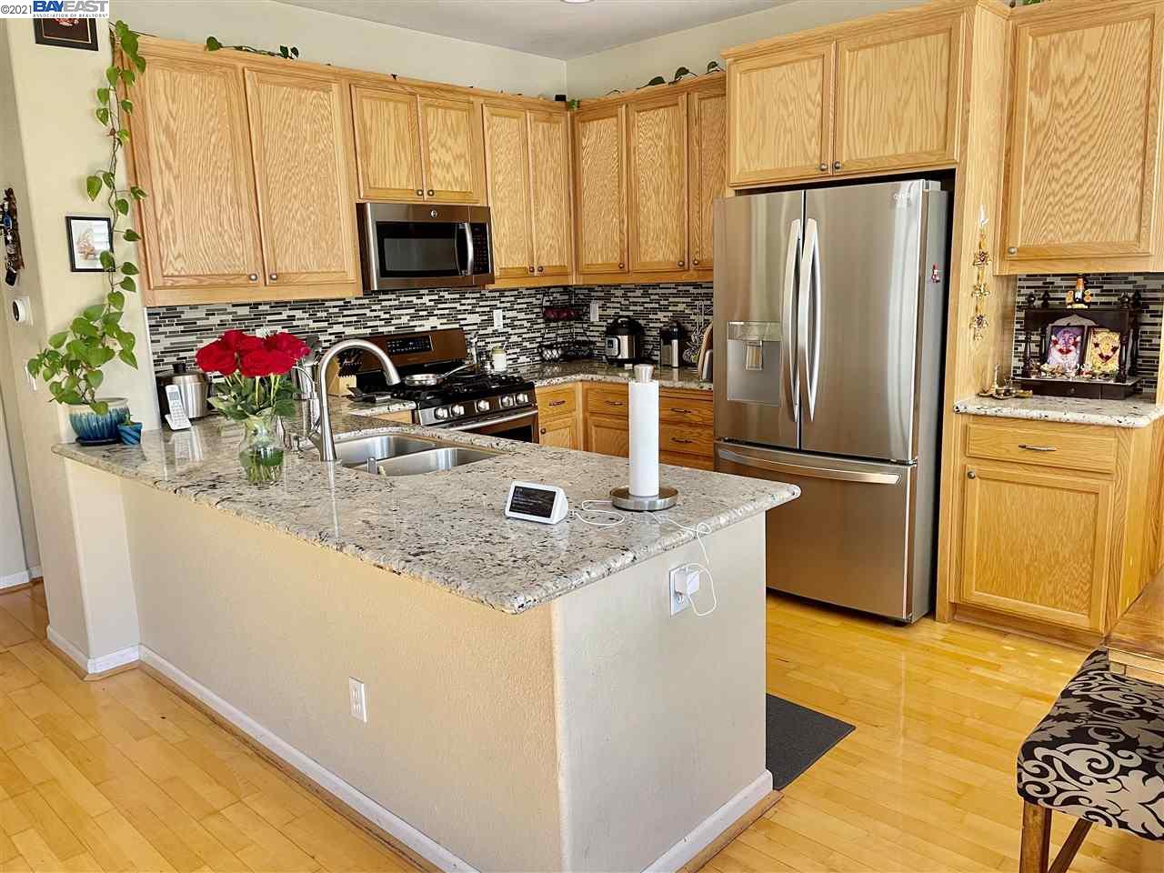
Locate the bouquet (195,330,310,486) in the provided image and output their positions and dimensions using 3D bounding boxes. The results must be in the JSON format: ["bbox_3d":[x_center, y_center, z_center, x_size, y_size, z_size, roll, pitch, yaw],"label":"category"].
[{"bbox_3d":[-0.966,-0.090,2.590,0.310,0.421,0.280,-6,12,-20],"label":"bouquet"}]

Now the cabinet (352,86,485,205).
[{"bbox_3d":[-0.883,-1.416,4.312,0.338,0.560,0.760,8,15,42],"label":"cabinet"}]

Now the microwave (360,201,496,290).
[{"bbox_3d":[-0.844,-0.938,4.383,0.400,0.407,0.760,8,15,42],"label":"microwave"}]

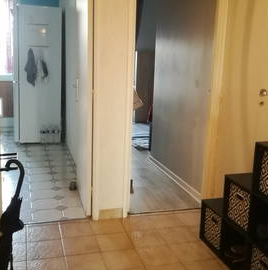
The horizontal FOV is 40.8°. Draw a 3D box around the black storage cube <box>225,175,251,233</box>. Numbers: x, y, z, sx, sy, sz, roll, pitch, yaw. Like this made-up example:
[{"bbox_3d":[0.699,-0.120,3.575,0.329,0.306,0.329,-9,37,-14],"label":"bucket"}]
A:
[{"bbox_3d":[0.806,0.462,2.384,0.300,0.314,0.312,-1,12,-16],"label":"black storage cube"}]

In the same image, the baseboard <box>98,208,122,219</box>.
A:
[{"bbox_3d":[-0.202,0.690,3.144,0.215,0.090,0.015,-1,12,-16],"label":"baseboard"}]

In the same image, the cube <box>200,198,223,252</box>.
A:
[{"bbox_3d":[0.715,0.695,2.728,0.300,0.314,0.312,-1,12,-16],"label":"cube"}]

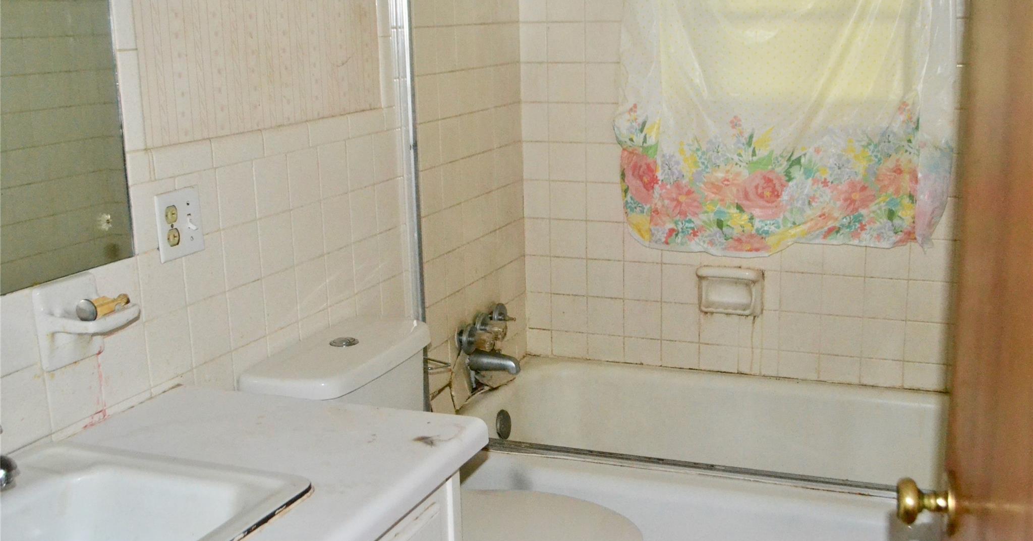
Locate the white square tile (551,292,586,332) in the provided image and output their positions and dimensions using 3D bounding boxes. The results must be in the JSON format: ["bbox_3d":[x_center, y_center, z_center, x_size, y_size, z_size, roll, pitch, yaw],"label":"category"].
[{"bbox_3d":[0.157,0.125,3.271,0.108,0.108,0.010,4,14,22],"label":"white square tile"}]

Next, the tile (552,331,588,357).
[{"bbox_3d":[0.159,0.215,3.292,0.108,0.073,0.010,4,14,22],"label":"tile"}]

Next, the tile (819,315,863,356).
[{"bbox_3d":[0.868,0.173,2.988,0.108,0.108,0.010,4,14,22],"label":"tile"}]

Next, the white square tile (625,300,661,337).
[{"bbox_3d":[0.359,0.138,3.175,0.108,0.109,0.009,4,14,22],"label":"white square tile"}]

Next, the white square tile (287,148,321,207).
[{"bbox_3d":[-0.417,-0.181,2.188,0.010,0.108,0.108,4,14,22],"label":"white square tile"}]

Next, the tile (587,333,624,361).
[{"bbox_3d":[0.258,0.221,3.241,0.108,0.077,0.008,4,14,22],"label":"tile"}]

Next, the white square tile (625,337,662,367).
[{"bbox_3d":[0.361,0.230,3.200,0.108,0.076,0.009,4,14,22],"label":"white square tile"}]

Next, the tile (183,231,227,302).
[{"bbox_3d":[-0.542,-0.005,1.933,0.009,0.109,0.108,4,14,22],"label":"tile"}]

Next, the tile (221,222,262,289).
[{"bbox_3d":[-0.500,-0.028,2.031,0.009,0.109,0.108,4,14,22],"label":"tile"}]

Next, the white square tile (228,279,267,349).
[{"bbox_3d":[-0.494,0.079,2.038,0.009,0.108,0.106,4,14,22],"label":"white square tile"}]

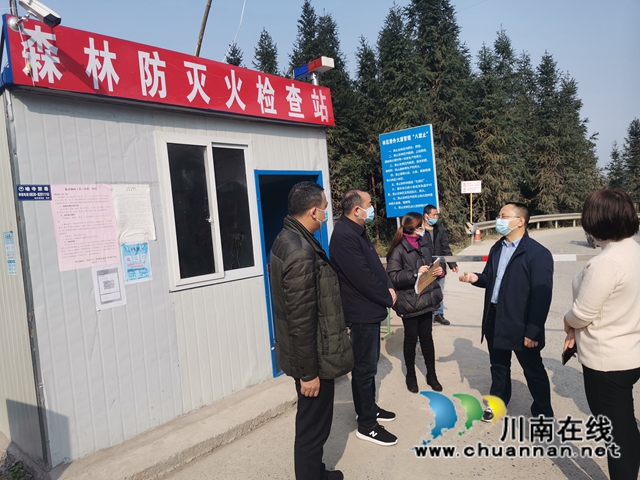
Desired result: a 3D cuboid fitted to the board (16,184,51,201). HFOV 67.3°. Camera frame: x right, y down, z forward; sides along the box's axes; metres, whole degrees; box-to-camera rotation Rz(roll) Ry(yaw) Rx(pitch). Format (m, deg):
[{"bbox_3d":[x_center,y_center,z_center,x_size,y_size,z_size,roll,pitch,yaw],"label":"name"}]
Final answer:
[{"bbox_3d":[-1.881,-0.311,3.176,0.008,0.103,0.198,-2,4,42],"label":"board"}]

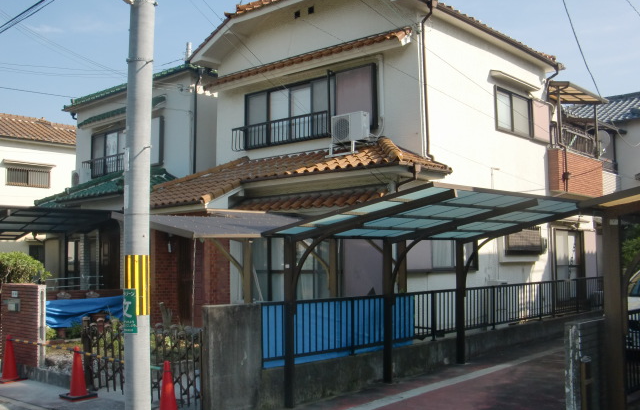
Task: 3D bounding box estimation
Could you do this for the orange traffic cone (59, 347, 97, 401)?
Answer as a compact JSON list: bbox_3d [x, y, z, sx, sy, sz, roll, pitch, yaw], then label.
[{"bbox_3d":[-3.317,2.295,9.647,0.380,0.700,0.380,3,-6,-37],"label":"orange traffic cone"}]

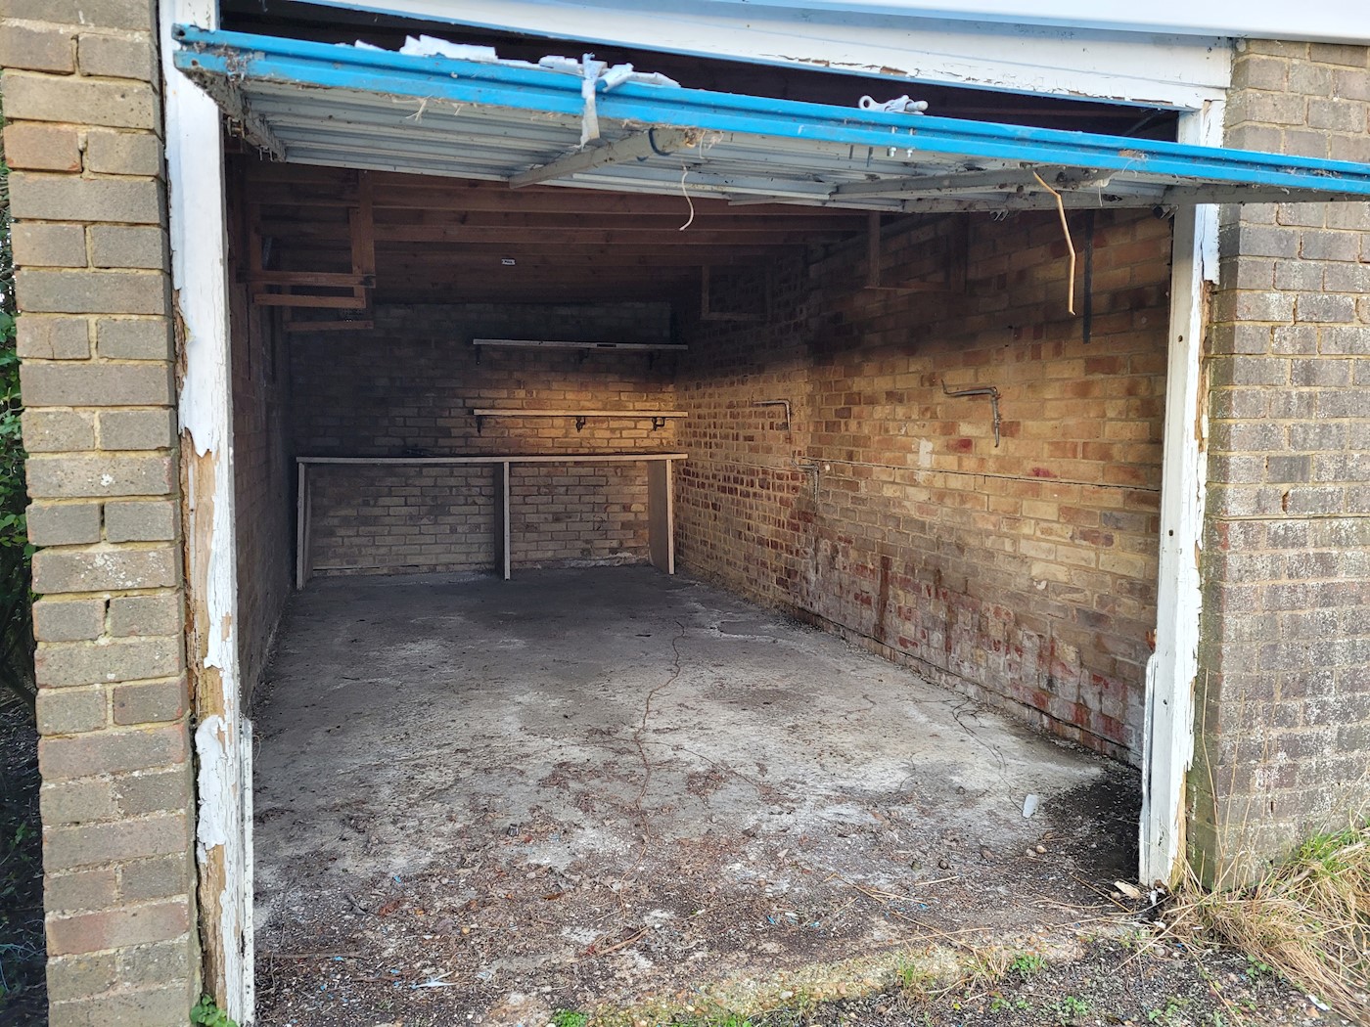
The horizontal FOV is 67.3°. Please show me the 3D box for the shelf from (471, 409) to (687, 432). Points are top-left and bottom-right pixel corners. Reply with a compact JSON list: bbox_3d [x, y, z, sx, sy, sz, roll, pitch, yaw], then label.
[{"bbox_3d":[-0.836,-0.729,8.180,1.690,0.184,0.333,-1,5,-17],"label":"shelf"}]

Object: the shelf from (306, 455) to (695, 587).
[{"bbox_3d":[-1.430,0.024,7.933,2.872,0.932,0.576,-1,5,-17],"label":"shelf"}]

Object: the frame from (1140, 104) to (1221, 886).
[{"bbox_3d":[1.208,-0.018,2.508,0.087,1.904,0.078,-1,5,-17],"label":"frame"}]

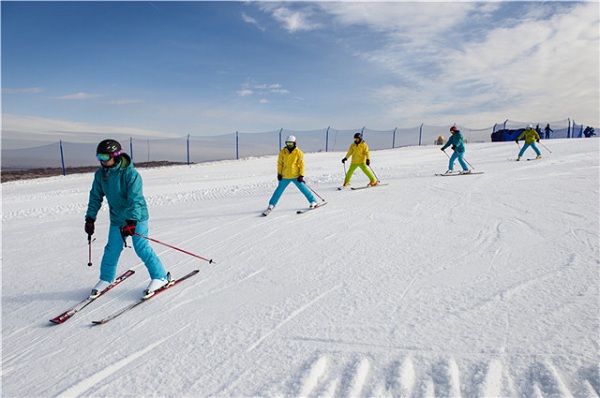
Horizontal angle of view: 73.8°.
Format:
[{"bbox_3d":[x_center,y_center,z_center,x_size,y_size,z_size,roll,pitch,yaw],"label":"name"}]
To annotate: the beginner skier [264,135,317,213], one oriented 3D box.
[{"bbox_3d":[-0.198,-0.617,8.902,1.050,1.590,0.600,2,9,14],"label":"beginner skier"}]

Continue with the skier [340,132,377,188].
[{"bbox_3d":[1.807,-1.239,12.358,0.920,1.590,0.600,5,10,29],"label":"skier"}]

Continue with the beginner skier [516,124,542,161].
[{"bbox_3d":[10.821,-2.685,18.838,0.900,1.590,0.600,6,10,33],"label":"beginner skier"}]

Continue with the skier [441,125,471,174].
[{"bbox_3d":[5.521,-1.774,14.210,0.850,1.700,0.600,-3,9,-19],"label":"skier"}]

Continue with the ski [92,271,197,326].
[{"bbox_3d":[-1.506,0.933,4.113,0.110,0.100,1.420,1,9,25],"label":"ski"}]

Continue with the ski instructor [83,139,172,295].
[{"bbox_3d":[-1.731,0.189,4.093,0.700,1.590,0.600,3,9,21],"label":"ski instructor"}]

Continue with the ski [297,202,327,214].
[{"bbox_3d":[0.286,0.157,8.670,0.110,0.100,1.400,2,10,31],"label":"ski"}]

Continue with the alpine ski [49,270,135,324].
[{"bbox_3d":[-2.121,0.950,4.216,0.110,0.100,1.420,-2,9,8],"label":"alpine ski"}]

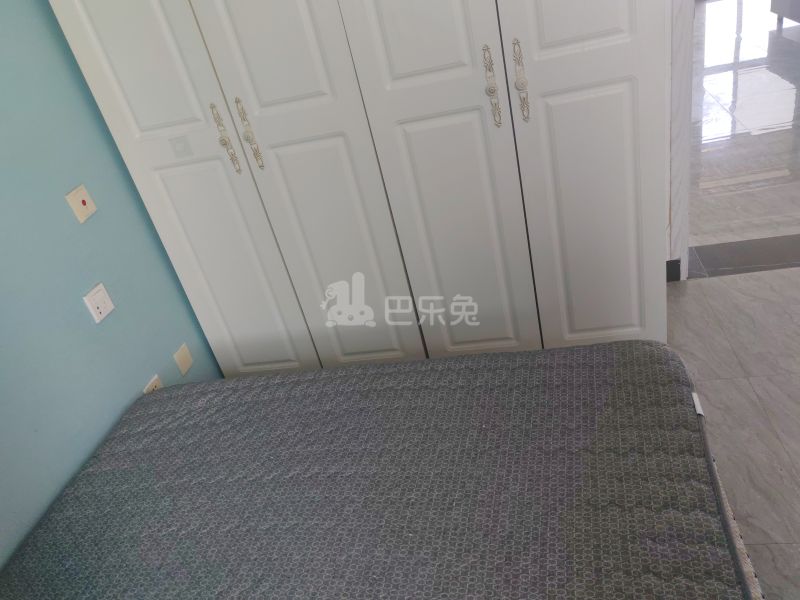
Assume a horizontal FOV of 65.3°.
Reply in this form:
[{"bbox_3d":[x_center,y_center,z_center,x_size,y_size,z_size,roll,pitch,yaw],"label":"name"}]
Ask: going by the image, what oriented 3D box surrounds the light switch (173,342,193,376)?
[{"bbox_3d":[-0.764,0.209,2.211,0.010,0.086,0.086,-7,31,14],"label":"light switch"}]

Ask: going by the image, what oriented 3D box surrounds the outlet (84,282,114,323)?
[{"bbox_3d":[-0.881,0.008,1.831,0.010,0.086,0.086,-7,31,14],"label":"outlet"}]

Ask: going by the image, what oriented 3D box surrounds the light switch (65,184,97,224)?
[{"bbox_3d":[-0.920,-0.280,1.807,0.010,0.086,0.086,-7,31,14],"label":"light switch"}]

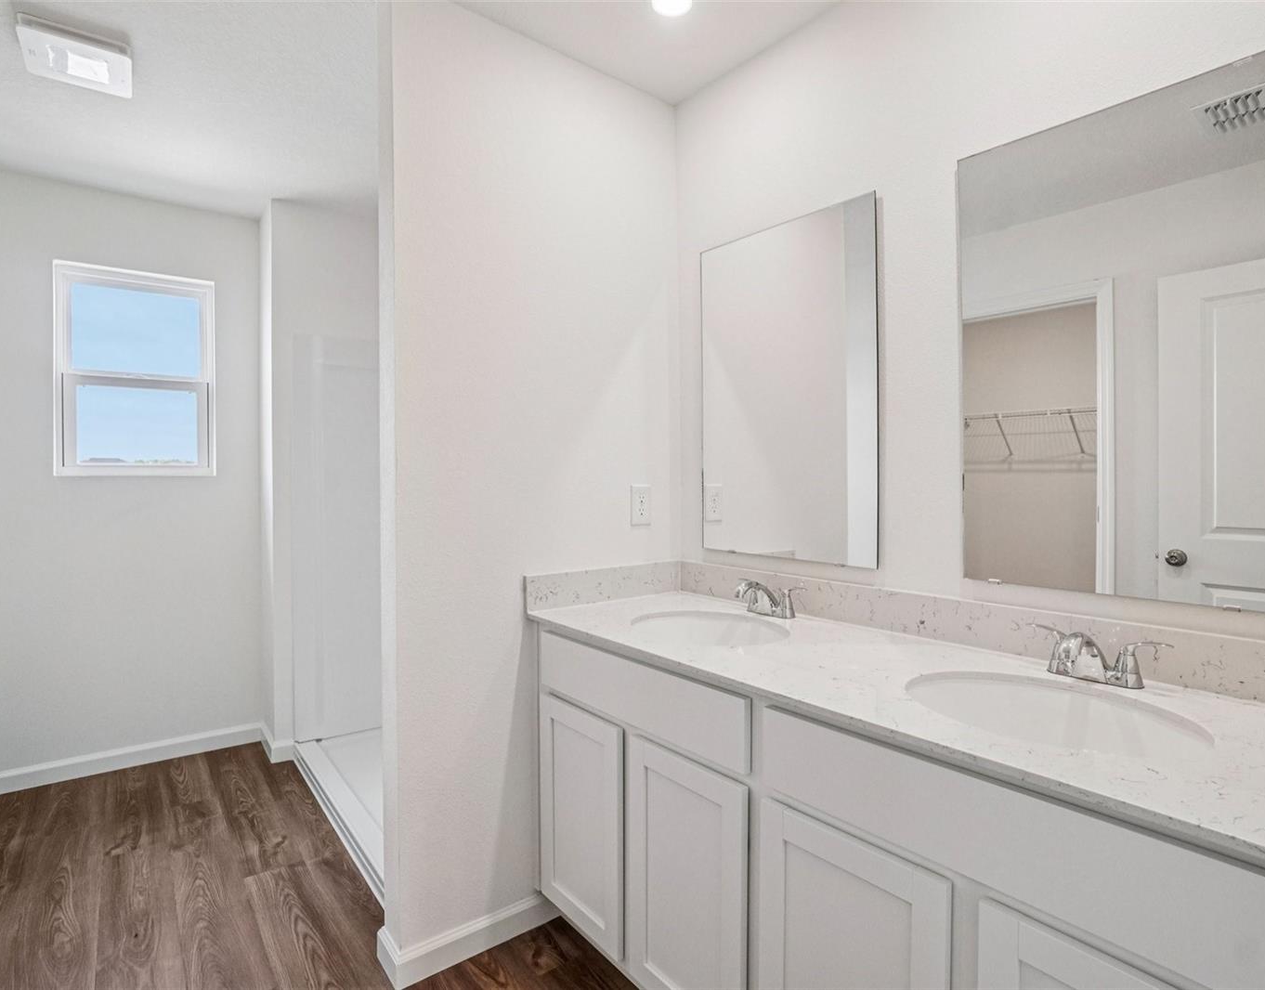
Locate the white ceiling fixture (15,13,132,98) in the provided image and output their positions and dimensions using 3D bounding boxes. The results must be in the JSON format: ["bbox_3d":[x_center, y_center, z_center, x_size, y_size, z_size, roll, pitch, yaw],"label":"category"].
[{"bbox_3d":[-1.549,-1.220,1.732,0.236,0.040,0.238,-1,2,-37],"label":"white ceiling fixture"}]

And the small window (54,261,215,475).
[{"bbox_3d":[-2.152,-0.522,2.696,0.550,0.880,0.080,-1,1,-35],"label":"small window"}]

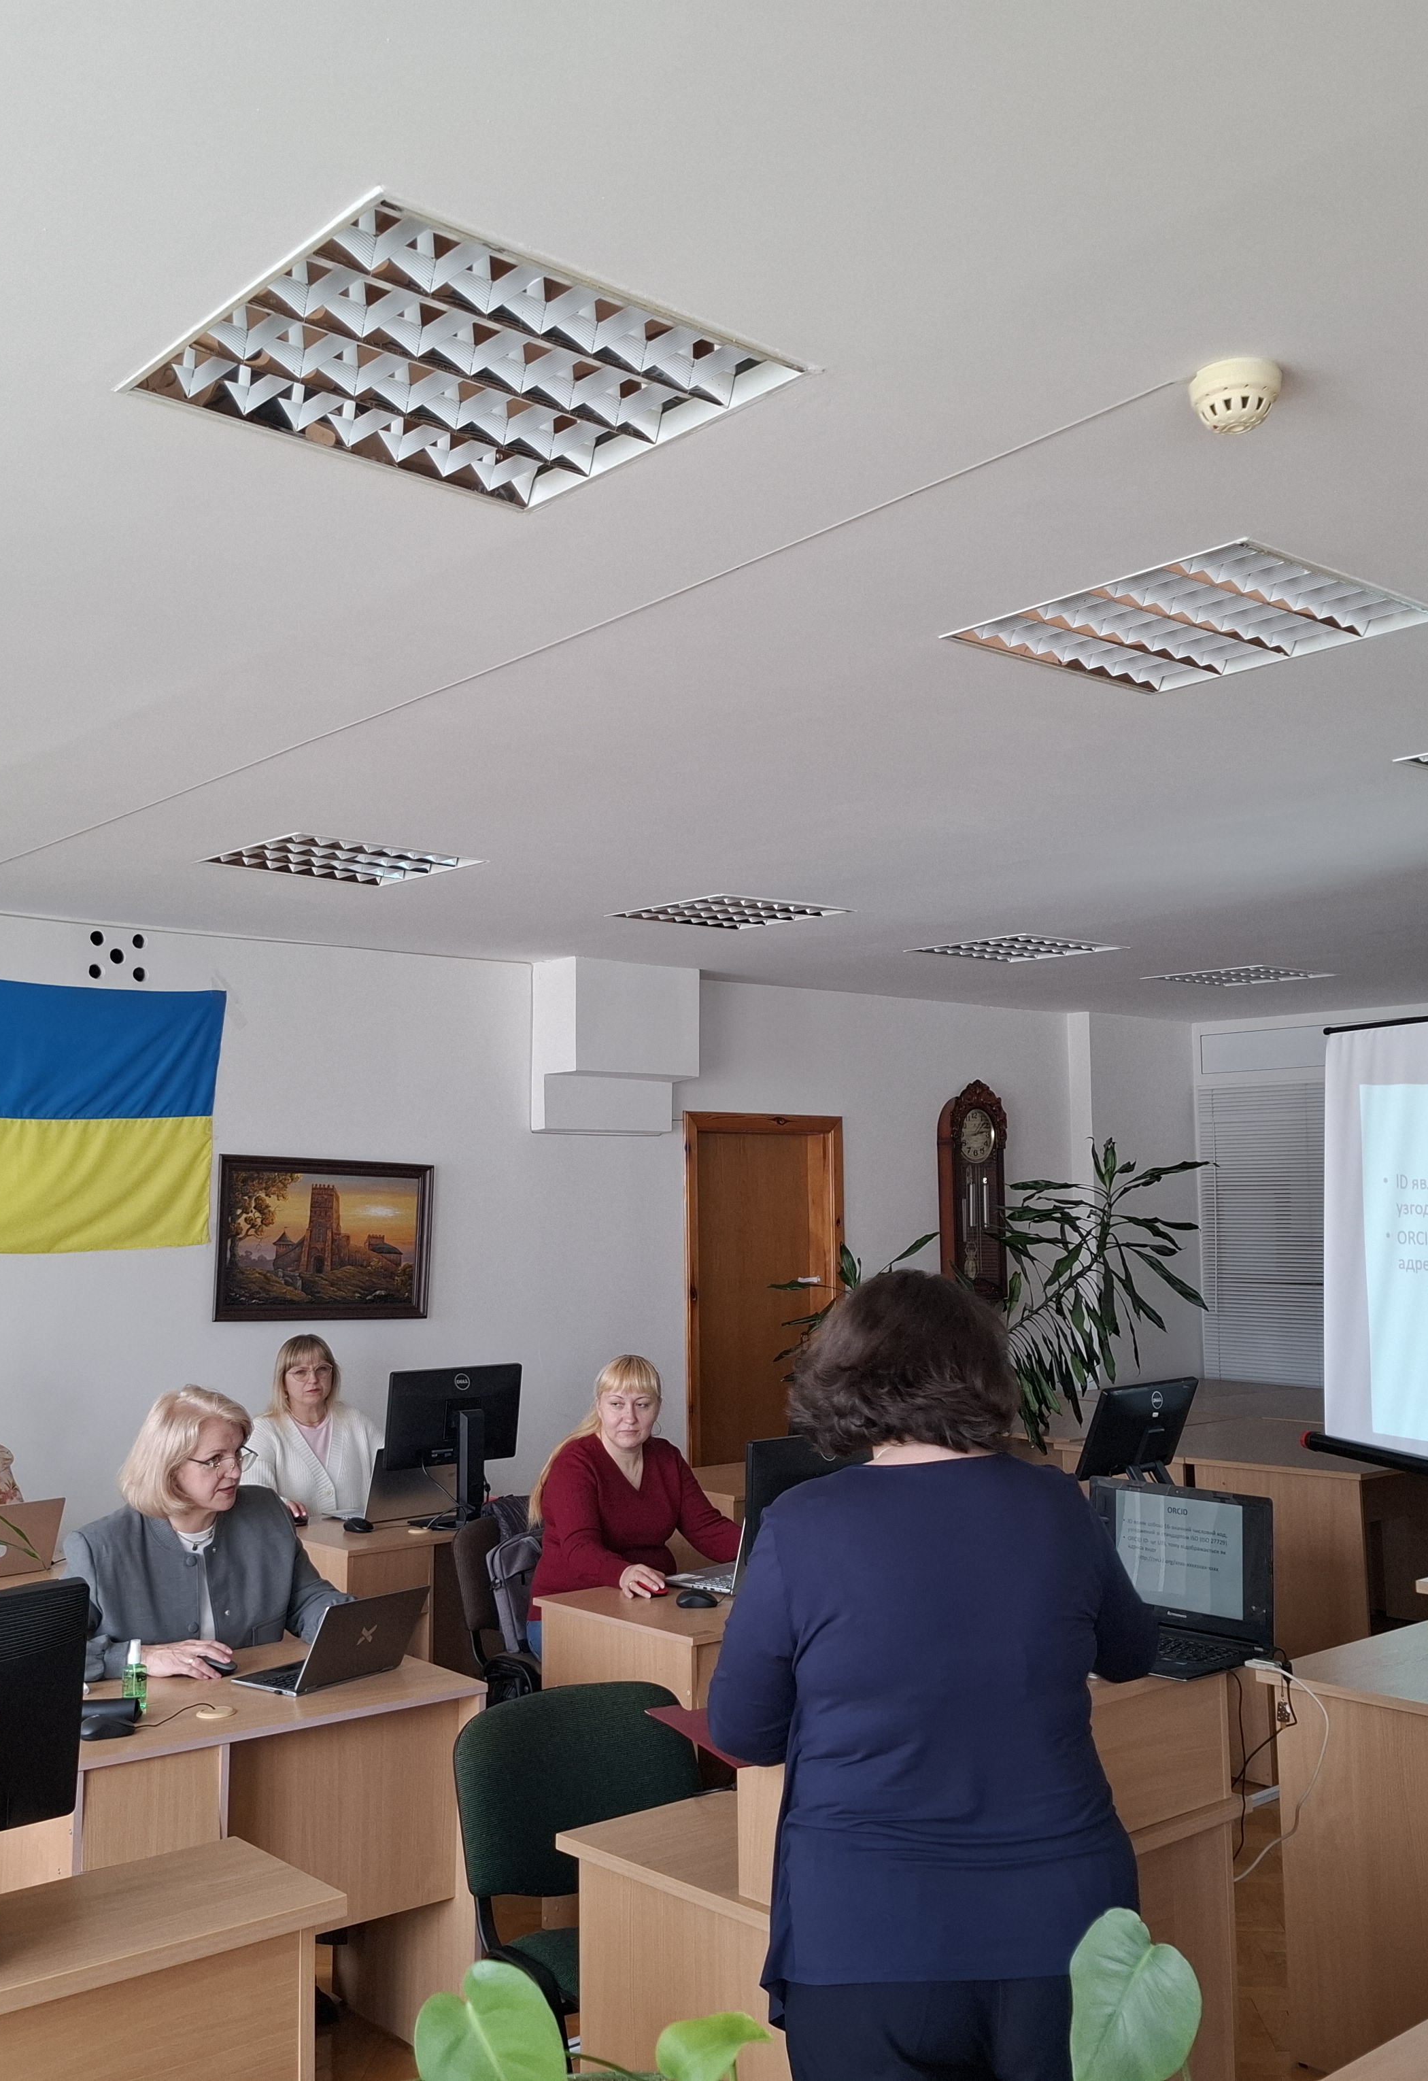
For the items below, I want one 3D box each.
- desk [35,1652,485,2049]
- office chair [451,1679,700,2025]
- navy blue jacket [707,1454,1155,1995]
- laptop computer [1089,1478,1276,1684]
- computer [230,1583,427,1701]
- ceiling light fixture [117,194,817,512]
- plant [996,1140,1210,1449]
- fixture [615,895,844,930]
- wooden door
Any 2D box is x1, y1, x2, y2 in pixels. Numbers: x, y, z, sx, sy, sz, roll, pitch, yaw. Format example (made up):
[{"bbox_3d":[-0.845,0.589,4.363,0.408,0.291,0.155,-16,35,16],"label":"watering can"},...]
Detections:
[{"bbox_3d":[-0.958,1.652,3.570,0.836,0.759,0.603,4,-6,-40],"label":"desk"},{"bbox_3d":[-0.151,1.565,3.071,0.520,0.840,0.570,2,-5,-20],"label":"office chair"},{"bbox_3d":[0.277,0.854,2.340,0.550,0.650,0.360,0,-5,-6],"label":"navy blue jacket"},{"bbox_3d":[0.690,0.872,3.012,0.270,0.240,0.360,5,-7,-44],"label":"laptop computer"},{"bbox_3d":[-0.788,1.228,3.824,0.290,0.195,0.295,-4,-6,37],"label":"computer"},{"bbox_3d":[-0.301,-0.817,2.233,0.605,0.060,0.605,4,-6,-41],"label":"ceiling light fixture"},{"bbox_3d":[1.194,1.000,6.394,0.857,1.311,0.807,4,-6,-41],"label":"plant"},{"bbox_3d":[0.065,-0.453,6.327,0.606,0.070,0.606,4,-6,-40],"label":"fixture"},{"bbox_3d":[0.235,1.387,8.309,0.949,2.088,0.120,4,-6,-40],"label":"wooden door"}]

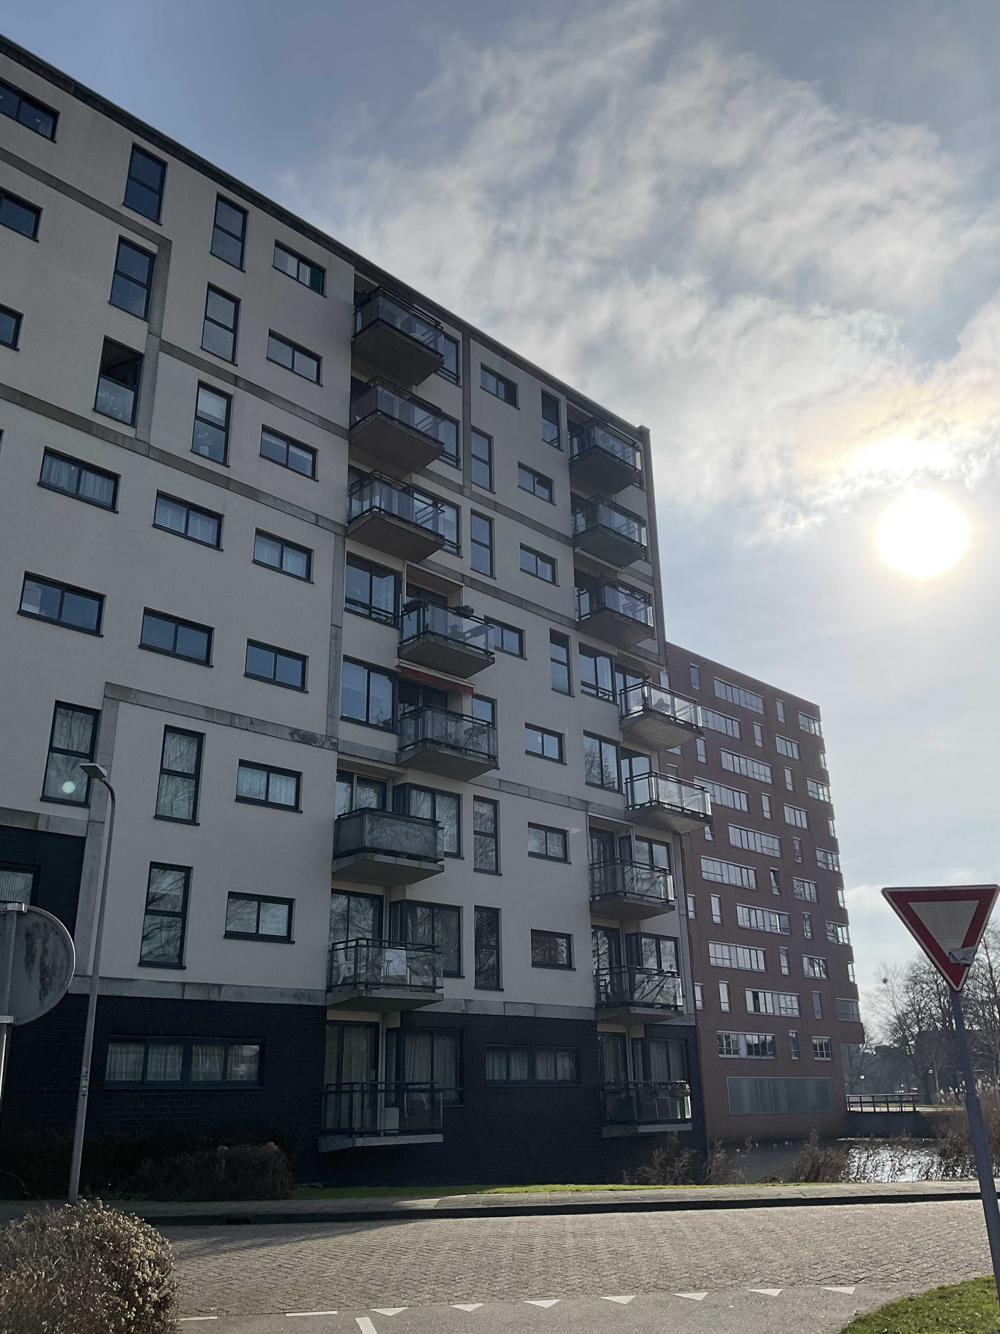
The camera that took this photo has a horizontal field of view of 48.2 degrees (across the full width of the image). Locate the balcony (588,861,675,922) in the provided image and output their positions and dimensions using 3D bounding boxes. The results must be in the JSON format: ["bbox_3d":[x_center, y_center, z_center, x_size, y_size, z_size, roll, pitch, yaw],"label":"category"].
[{"bbox_3d":[3.572,6.037,30.175,1.093,1.298,2.246,-21,-29,41],"label":"balcony"}]

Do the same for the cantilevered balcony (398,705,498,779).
[{"bbox_3d":[-1.249,1.845,26.742,1.021,1.263,2.242,-21,-29,41],"label":"cantilevered balcony"}]

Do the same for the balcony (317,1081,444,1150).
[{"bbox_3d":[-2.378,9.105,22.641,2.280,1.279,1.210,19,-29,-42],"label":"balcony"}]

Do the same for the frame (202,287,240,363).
[{"bbox_3d":[-6.862,-8.407,27.504,0.140,1.947,0.968,-20,-28,41],"label":"frame"}]

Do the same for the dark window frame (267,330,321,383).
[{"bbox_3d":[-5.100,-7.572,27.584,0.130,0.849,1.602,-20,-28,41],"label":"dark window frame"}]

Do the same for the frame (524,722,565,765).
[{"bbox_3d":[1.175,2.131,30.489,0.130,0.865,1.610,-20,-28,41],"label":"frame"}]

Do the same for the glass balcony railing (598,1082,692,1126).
[{"bbox_3d":[3.657,10.881,27.986,2.153,0.917,1.077,19,-29,-41],"label":"glass balcony railing"}]

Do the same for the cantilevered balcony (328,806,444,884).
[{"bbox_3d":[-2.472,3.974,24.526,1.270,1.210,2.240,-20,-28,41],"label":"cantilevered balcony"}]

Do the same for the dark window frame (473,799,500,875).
[{"bbox_3d":[-0.378,4.159,27.555,0.120,1.841,0.863,-20,-28,41],"label":"dark window frame"}]

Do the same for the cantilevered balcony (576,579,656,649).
[{"bbox_3d":[3.430,-1.541,33.232,1.085,1.255,2.242,-21,-29,41],"label":"cantilevered balcony"}]

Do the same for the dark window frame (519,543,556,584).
[{"bbox_3d":[1.119,-2.914,32.205,0.130,0.879,1.560,-21,-29,41],"label":"dark window frame"}]

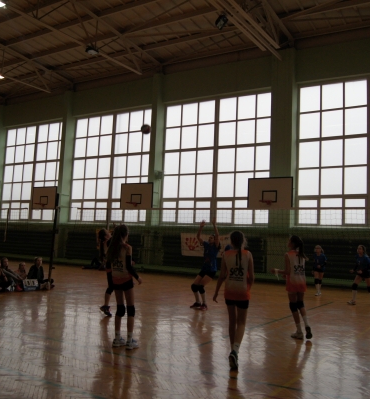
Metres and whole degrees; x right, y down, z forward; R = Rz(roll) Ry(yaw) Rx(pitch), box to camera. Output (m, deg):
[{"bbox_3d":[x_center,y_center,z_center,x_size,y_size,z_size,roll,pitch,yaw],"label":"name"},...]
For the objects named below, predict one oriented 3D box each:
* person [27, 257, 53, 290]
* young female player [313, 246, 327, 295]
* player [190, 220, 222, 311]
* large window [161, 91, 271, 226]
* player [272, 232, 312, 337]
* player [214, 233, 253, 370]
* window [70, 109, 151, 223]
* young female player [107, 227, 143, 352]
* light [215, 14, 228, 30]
[{"bbox_3d":[-3.808,1.955,11.943,0.600,0.845,0.480,-1,-6,33],"label":"person"},{"bbox_3d":[4.035,2.111,13.452,0.430,1.488,0.320,-2,-7,40],"label":"young female player"},{"bbox_3d":[0.477,1.343,9.612,0.520,1.931,0.450,8,-8,-43],"label":"player"},{"bbox_3d":[1.321,-1.712,19.620,5.350,5.500,0.200,-1,-6,32],"label":"large window"},{"bbox_3d":[1.672,1.319,6.862,0.420,1.537,0.520,5,-6,-25],"label":"player"},{"bbox_3d":[0.584,1.110,5.128,0.430,1.509,0.480,1,-6,12],"label":"player"},{"bbox_3d":[-3.706,-1.636,22.727,5.350,5.500,0.200,-1,-6,32],"label":"window"},{"bbox_3d":[-0.778,1.147,6.005,0.450,1.619,0.340,0,-6,24],"label":"young female player"},{"bbox_3d":[1.209,-5.863,14.894,0.400,0.420,0.360,-1,-7,32],"label":"light"}]

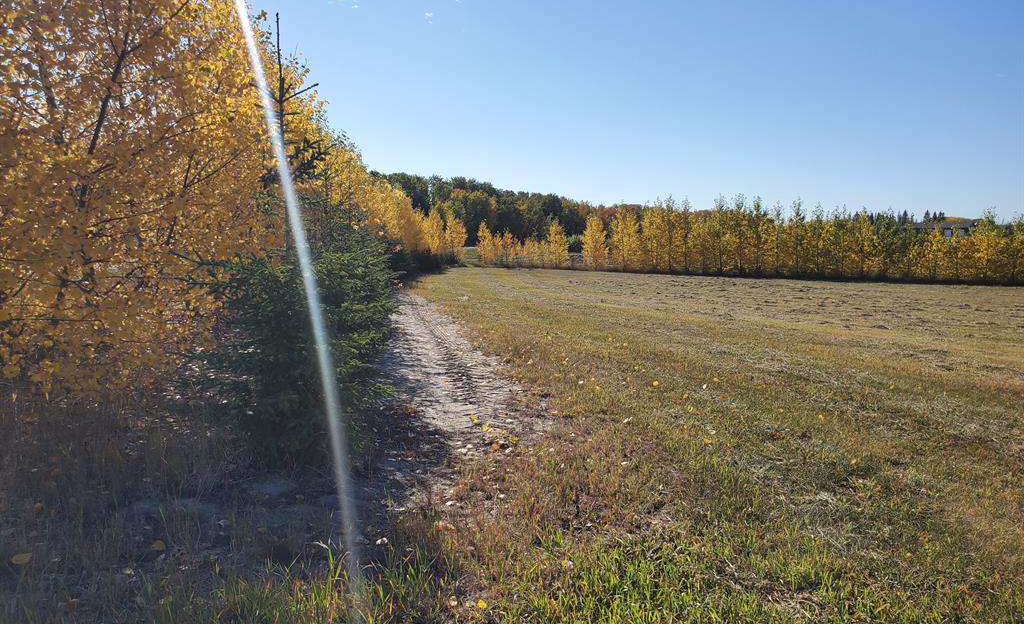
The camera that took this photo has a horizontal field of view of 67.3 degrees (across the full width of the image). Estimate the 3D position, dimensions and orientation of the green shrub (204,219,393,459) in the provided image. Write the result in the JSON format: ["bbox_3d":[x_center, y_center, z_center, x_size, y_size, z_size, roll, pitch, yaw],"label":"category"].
[{"bbox_3d":[-1.590,0.204,5.700,1.450,1.900,1.400,0,5,0],"label":"green shrub"}]

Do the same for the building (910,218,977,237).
[{"bbox_3d":[84.352,-15.895,150.000,13.500,4.800,9.000,1,5,14],"label":"building"}]

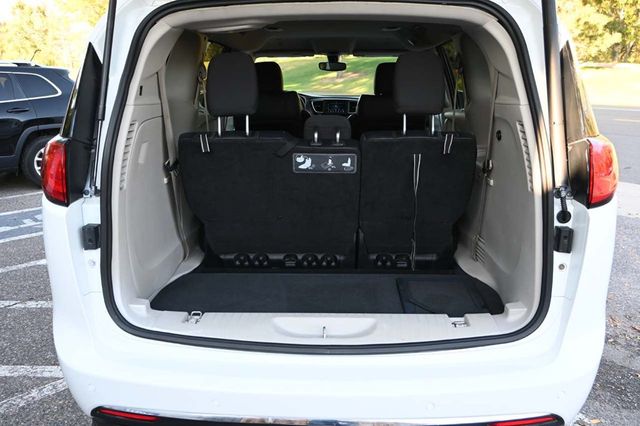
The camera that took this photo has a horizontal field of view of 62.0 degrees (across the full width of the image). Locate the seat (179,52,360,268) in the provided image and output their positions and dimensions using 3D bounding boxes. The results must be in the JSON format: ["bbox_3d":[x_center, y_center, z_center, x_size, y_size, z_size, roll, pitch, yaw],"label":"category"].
[{"bbox_3d":[-0.196,-0.224,2.580,0.735,1.040,0.740,0,14,1],"label":"seat"}]

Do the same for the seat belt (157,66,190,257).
[{"bbox_3d":[-0.579,-0.179,2.179,0.090,0.790,0.120,0,14,1],"label":"seat belt"}]

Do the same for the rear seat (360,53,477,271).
[{"bbox_3d":[0.408,-0.220,2.565,0.467,1.040,0.740,0,14,1],"label":"rear seat"}]

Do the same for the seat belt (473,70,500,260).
[{"bbox_3d":[0.651,-0.171,2.148,0.080,0.790,0.120,0,14,1],"label":"seat belt"}]

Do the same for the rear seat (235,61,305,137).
[{"bbox_3d":[-0.363,-0.595,4.277,0.520,1.160,0.800,0,14,1],"label":"rear seat"}]

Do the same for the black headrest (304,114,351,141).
[{"bbox_3d":[0.032,-0.363,2.255,0.195,0.120,0.110,0,14,1],"label":"black headrest"}]

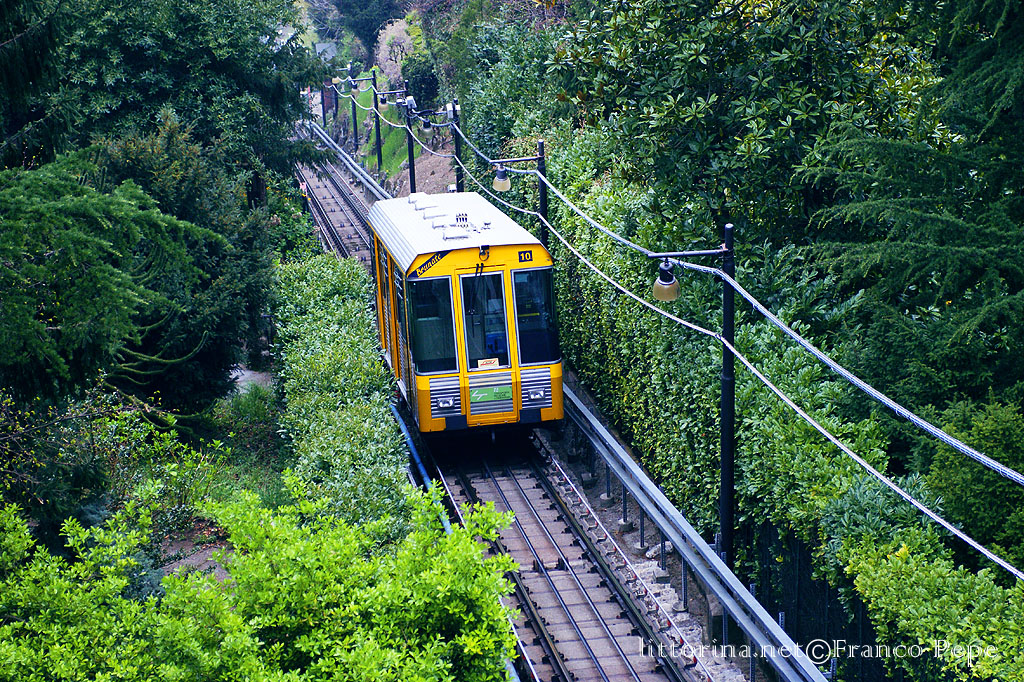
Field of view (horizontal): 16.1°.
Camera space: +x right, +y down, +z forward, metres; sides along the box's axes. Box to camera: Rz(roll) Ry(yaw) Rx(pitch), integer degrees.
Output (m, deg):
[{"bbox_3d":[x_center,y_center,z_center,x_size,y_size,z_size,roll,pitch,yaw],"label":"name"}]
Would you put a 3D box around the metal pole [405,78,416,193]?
[{"bbox_3d":[-2.964,-5.627,105.461,0.140,4.400,0.140,-5,31,-4],"label":"metal pole"}]

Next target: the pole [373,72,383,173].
[{"bbox_3d":[-4.797,-7.693,128.493,0.140,4.200,0.140,-5,31,-4],"label":"pole"}]

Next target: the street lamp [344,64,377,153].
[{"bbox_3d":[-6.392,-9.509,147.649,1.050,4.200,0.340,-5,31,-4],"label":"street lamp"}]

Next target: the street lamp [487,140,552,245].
[{"bbox_3d":[0.171,-1.423,62.413,0.970,4.500,0.320,-5,31,-4],"label":"street lamp"}]

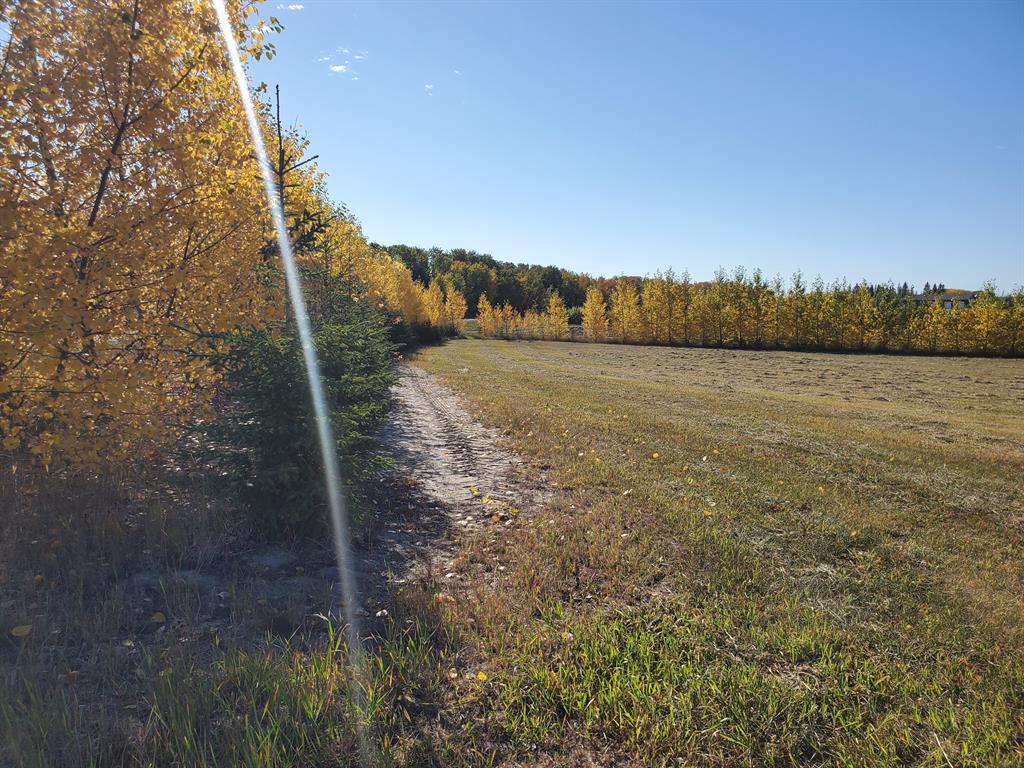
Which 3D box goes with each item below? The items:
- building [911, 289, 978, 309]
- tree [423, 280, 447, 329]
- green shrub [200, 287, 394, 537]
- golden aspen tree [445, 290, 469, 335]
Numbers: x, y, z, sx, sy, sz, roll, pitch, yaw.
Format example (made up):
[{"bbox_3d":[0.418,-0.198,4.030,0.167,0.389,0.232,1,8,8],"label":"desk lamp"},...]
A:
[{"bbox_3d":[84.352,-15.895,150.000,13.500,4.800,9.000,1,5,14],"label":"building"},{"bbox_3d":[-4.333,-4.361,43.000,1.450,2.900,1.500,0,5,0],"label":"tree"},{"bbox_3d":[-1.590,0.204,5.700,1.450,1.900,1.400,0,5,0],"label":"green shrub"},{"bbox_3d":[-3.464,-4.494,48.000,1.550,3.000,1.550,0,5,0],"label":"golden aspen tree"}]

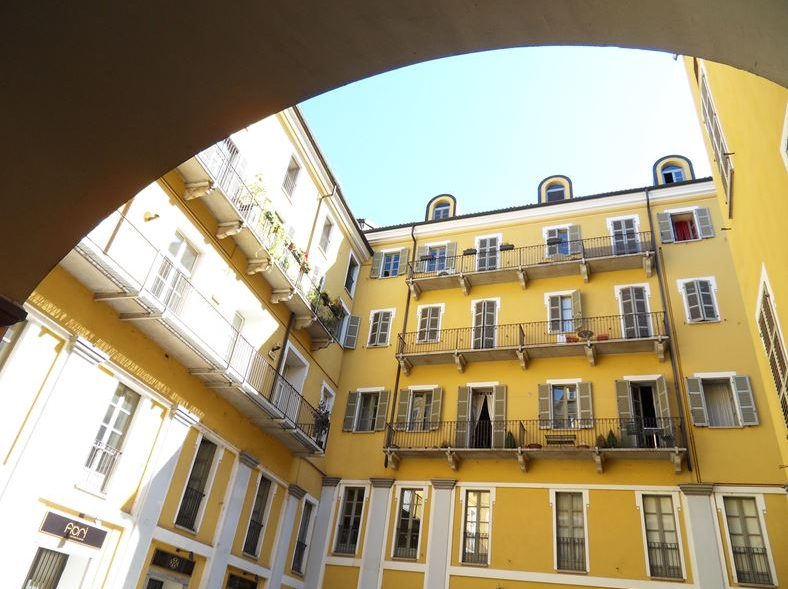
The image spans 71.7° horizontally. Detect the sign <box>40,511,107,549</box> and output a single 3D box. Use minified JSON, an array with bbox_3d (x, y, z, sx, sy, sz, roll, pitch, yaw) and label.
[{"bbox_3d":[-6.191,4.662,10.712,0.080,0.355,1.570,-4,-35,18],"label":"sign"}]

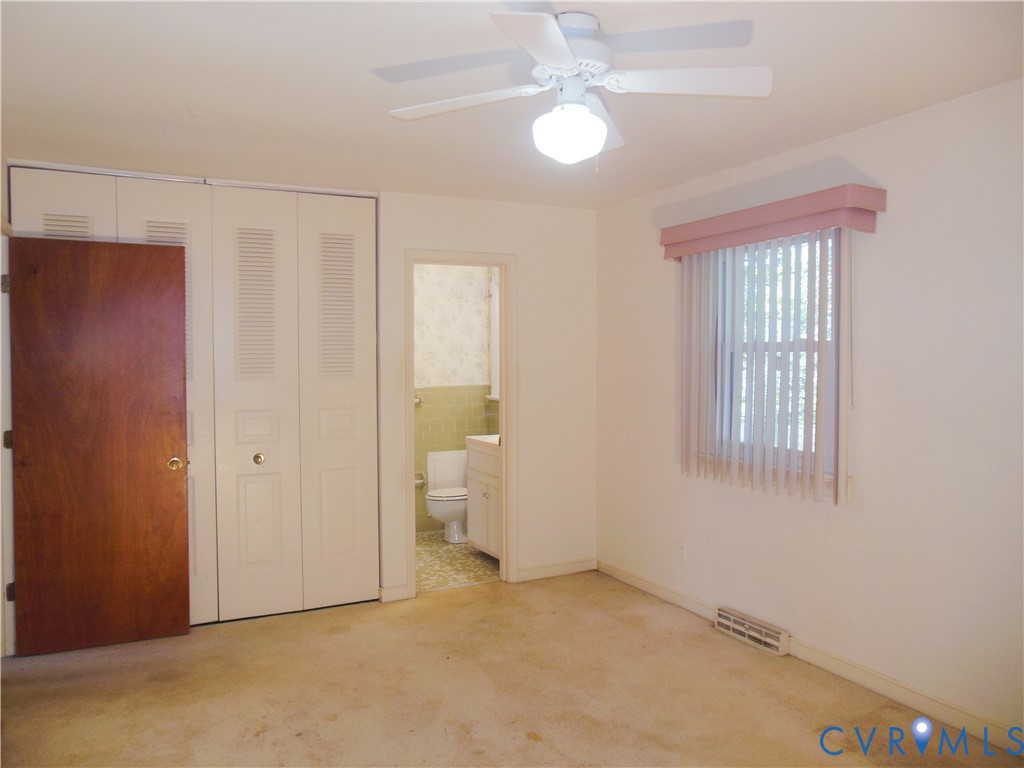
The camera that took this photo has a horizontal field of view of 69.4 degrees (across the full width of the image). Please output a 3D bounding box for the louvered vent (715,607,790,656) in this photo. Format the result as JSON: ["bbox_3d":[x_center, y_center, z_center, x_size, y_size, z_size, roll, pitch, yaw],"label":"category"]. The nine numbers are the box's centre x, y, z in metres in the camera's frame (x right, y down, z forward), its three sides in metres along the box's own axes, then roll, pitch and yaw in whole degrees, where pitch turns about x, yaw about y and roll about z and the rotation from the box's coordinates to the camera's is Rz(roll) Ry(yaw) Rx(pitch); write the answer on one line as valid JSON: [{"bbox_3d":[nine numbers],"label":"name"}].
[{"bbox_3d":[1.214,1.258,3.775,0.054,0.110,0.460,-1,2,-28],"label":"louvered vent"}]

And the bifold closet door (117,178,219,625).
[{"bbox_3d":[-1.756,0.121,3.792,0.444,2.295,0.032,-1,2,-28],"label":"bifold closet door"}]

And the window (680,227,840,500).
[{"bbox_3d":[1.211,-0.102,3.664,0.115,1.205,1.020,-1,2,-28],"label":"window"}]

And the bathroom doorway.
[{"bbox_3d":[-0.315,0.241,4.571,0.731,2.086,0.120,-1,2,-28],"label":"bathroom doorway"}]

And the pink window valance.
[{"bbox_3d":[1.191,-0.741,3.557,0.224,0.172,1.180,-1,2,-28],"label":"pink window valance"}]

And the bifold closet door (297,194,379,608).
[{"bbox_3d":[-0.981,0.105,4.199,0.442,2.315,0.032,-1,2,-28],"label":"bifold closet door"}]

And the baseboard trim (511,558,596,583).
[{"bbox_3d":[0.314,1.234,4.875,0.605,0.081,0.018,-1,2,-28],"label":"baseboard trim"}]

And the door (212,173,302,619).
[{"bbox_3d":[-1.368,0.112,3.996,0.432,2.303,0.032,-1,2,-28],"label":"door"}]

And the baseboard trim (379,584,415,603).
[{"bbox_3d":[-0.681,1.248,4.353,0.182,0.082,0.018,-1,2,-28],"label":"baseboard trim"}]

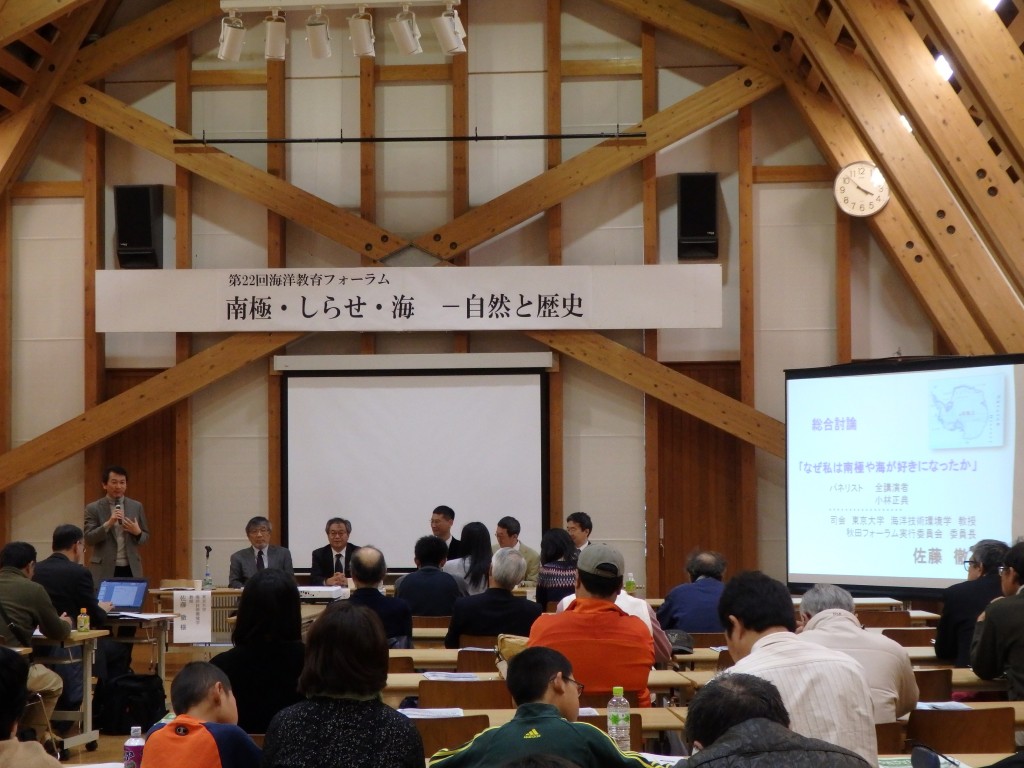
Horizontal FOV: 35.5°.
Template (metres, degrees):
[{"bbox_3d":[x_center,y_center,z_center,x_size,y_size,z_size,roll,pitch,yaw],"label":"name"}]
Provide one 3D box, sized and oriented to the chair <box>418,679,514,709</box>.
[{"bbox_3d":[-0.165,1.530,6.270,0.420,0.790,0.500,-1,-3,3],"label":"chair"}]

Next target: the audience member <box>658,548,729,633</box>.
[{"bbox_3d":[1.040,1.480,8.620,0.520,1.180,0.750,0,-3,-2],"label":"audience member"}]

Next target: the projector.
[{"bbox_3d":[-1.280,1.430,10.750,0.310,0.075,0.250,0,-3,2],"label":"projector"}]

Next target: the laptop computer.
[{"bbox_3d":[-2.575,1.374,10.280,0.360,0.235,0.300,-1,-3,15],"label":"laptop computer"}]

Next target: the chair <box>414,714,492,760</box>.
[{"bbox_3d":[-0.278,1.501,5.376,0.420,0.790,0.480,0,-4,-2],"label":"chair"}]

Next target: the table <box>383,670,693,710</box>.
[{"bbox_3d":[-0.180,1.580,6.580,1.800,0.700,0.500,0,-3,-6],"label":"table"}]

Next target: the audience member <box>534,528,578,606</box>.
[{"bbox_3d":[0.345,1.590,10.750,0.460,1.220,0.700,0,-3,2],"label":"audience member"}]

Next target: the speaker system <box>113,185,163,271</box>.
[{"bbox_3d":[-3.505,-1.479,14.976,0.360,0.790,0.400,0,-4,3],"label":"speaker system"}]

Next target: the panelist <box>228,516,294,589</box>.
[{"bbox_3d":[-1.941,1.663,12.311,0.520,1.280,0.720,0,-4,-3],"label":"panelist"}]

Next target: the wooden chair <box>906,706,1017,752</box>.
[{"bbox_3d":[1.505,1.480,5.580,0.420,0.790,0.500,0,-3,-3],"label":"wooden chair"}]

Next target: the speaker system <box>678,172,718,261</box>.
[{"bbox_3d":[1.741,-1.568,14.950,0.370,0.800,0.410,-1,-3,4],"label":"speaker system"}]

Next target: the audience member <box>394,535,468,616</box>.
[{"bbox_3d":[-0.464,1.470,9.200,0.470,1.220,0.700,0,-3,-3],"label":"audience member"}]

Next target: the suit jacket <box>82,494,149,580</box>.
[{"bbox_3d":[-3.060,1.240,12.300,0.520,0.760,0.330,0,-3,-7],"label":"suit jacket"}]

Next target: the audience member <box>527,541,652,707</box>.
[{"bbox_3d":[0.310,1.260,6.250,0.520,1.270,0.720,0,-3,-3],"label":"audience member"}]

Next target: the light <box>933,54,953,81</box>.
[{"bbox_3d":[3.030,-2.240,11.250,0.220,0.150,0.220,-1,-3,5],"label":"light"}]

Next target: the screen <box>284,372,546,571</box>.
[{"bbox_3d":[-0.910,0.825,15.100,2.520,1.900,0.040,-1,-3,5],"label":"screen"}]

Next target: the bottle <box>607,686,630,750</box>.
[{"bbox_3d":[0.313,1.000,4.700,0.066,0.222,0.066,0,-3,0],"label":"bottle"}]

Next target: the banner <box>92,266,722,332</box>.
[{"bbox_3d":[-1.020,-0.805,15.050,5.930,0.590,0.030,-1,-3,5],"label":"banner"}]

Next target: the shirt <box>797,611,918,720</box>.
[{"bbox_3d":[1.135,0.985,5.530,0.520,0.500,0.420,0,-3,-7],"label":"shirt"}]

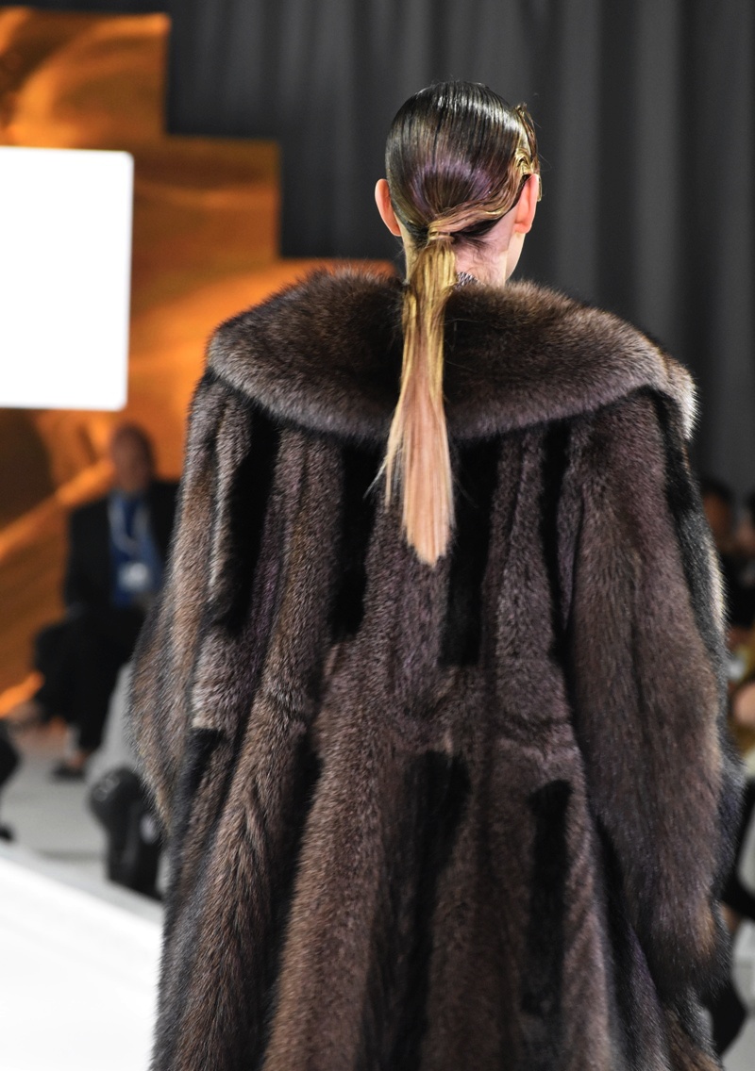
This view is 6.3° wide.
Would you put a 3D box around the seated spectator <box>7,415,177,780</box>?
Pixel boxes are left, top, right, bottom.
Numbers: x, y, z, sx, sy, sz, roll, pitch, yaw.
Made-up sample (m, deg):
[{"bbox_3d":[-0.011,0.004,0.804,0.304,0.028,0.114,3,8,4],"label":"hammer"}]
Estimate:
[{"bbox_3d":[-0.997,0.234,24.400,0.620,1.300,0.850,3,2,30],"label":"seated spectator"}]

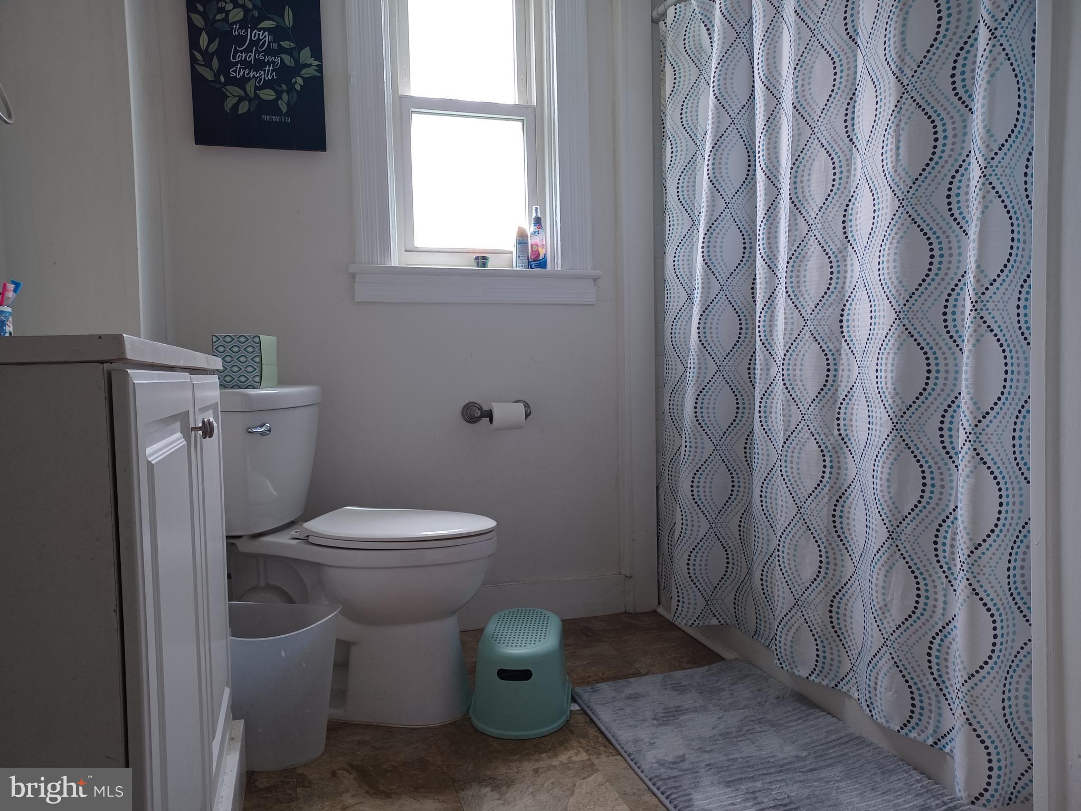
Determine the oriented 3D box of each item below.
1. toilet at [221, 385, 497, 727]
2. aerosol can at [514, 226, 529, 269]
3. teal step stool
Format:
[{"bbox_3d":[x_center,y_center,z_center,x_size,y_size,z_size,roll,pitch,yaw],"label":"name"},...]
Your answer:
[{"bbox_3d":[-0.468,0.346,1.924,0.730,0.787,0.450,-1,2,8],"label":"toilet"},{"bbox_3d":[-0.059,-0.508,2.549,0.044,0.154,0.044,-1,2,0],"label":"aerosol can"},{"bbox_3d":[-0.043,0.638,1.914,0.237,0.185,0.385,-1,2,5],"label":"teal step stool"}]

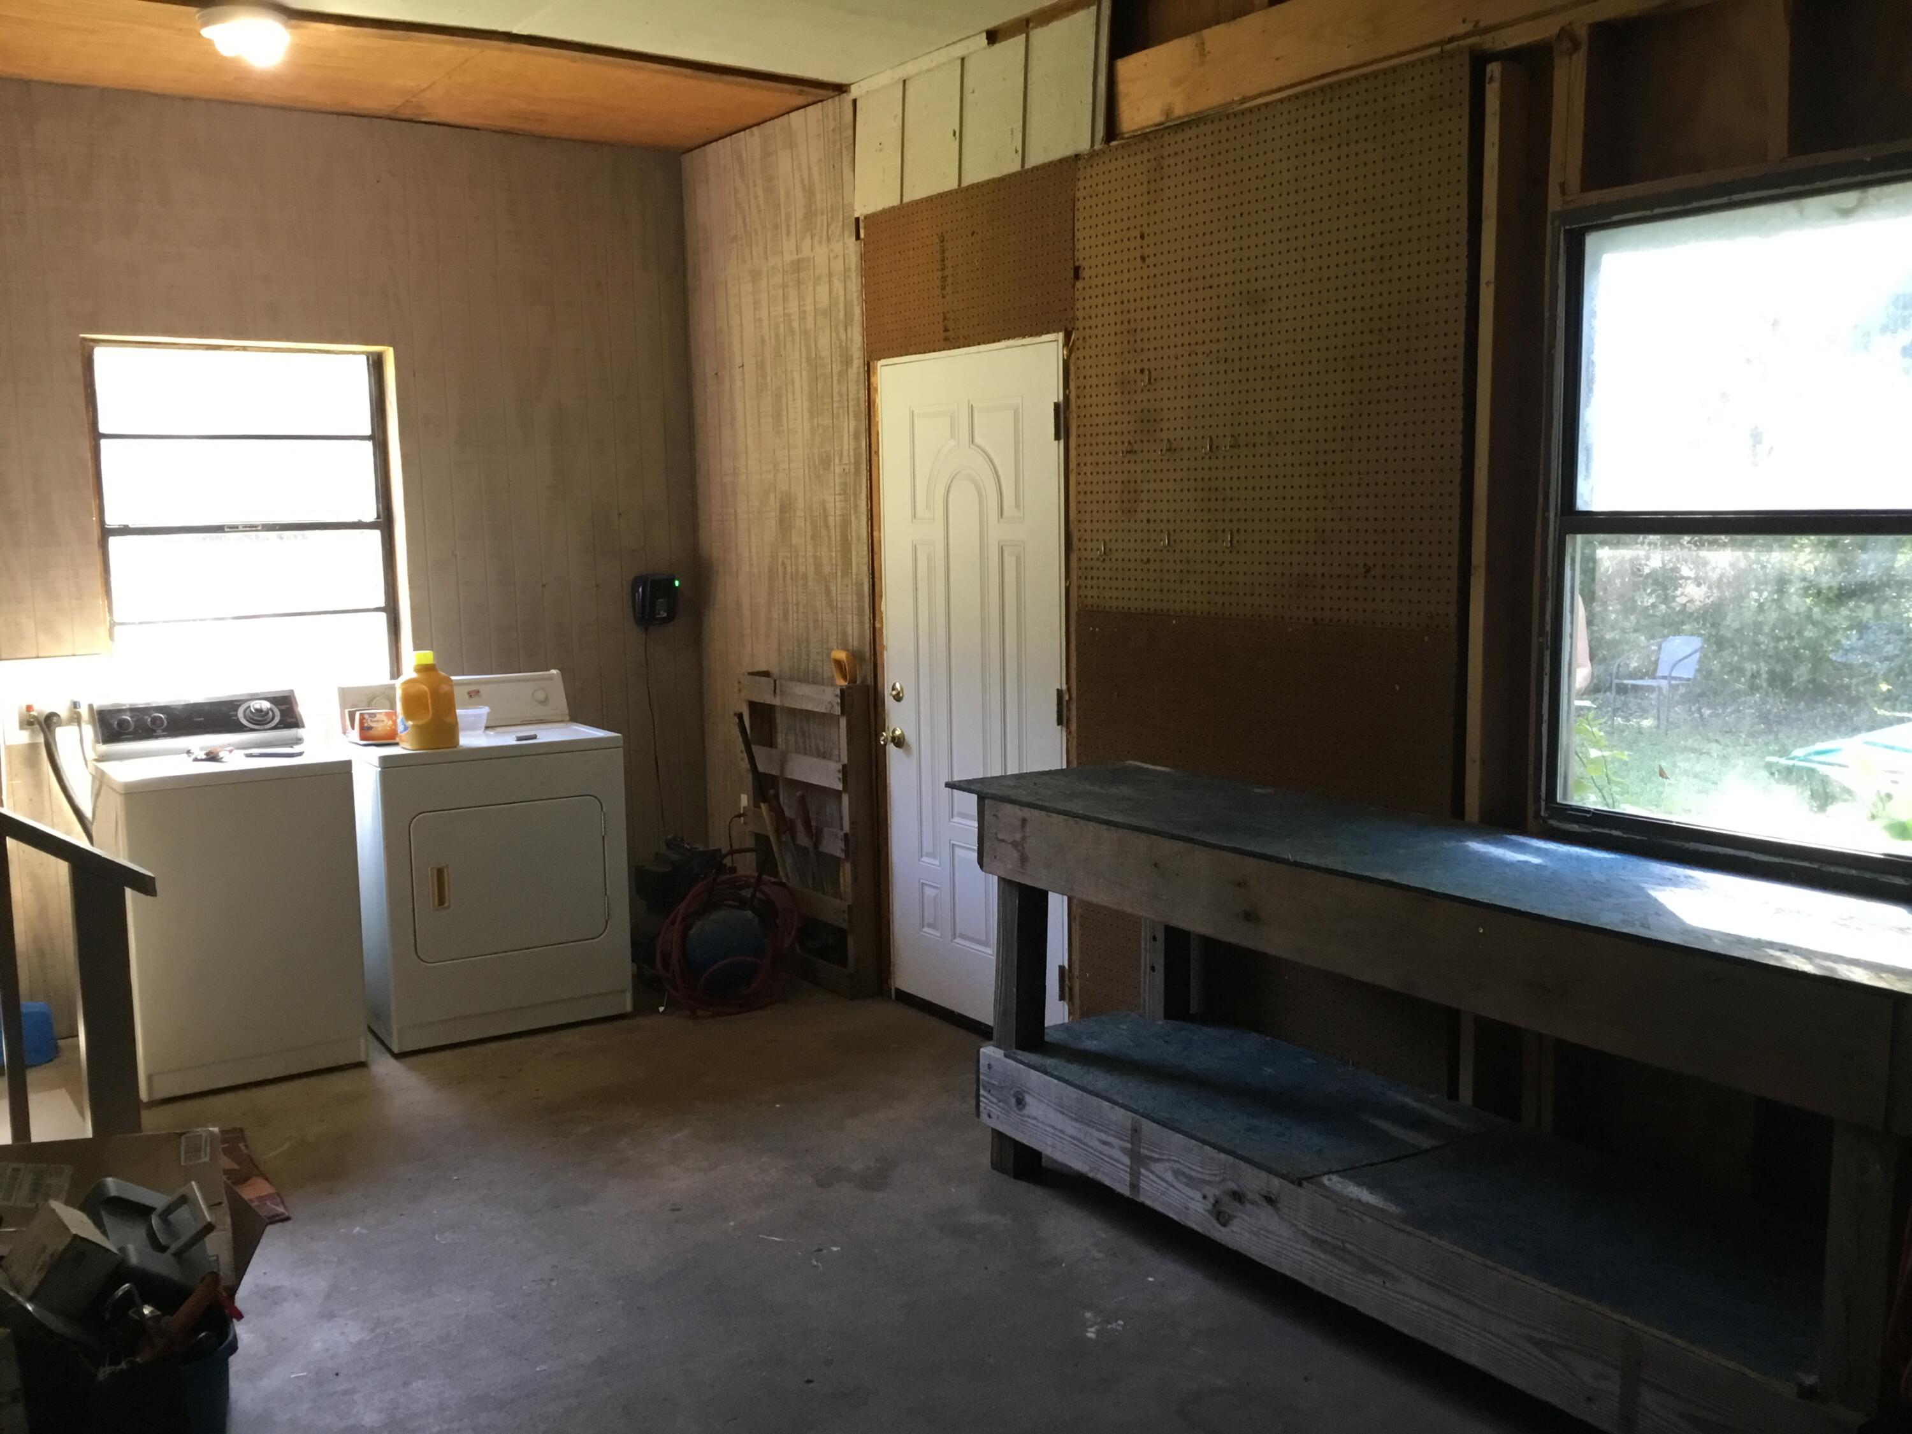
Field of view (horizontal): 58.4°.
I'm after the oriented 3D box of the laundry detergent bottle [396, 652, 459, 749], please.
[{"bbox_3d":[-1.623,-0.056,5.235,0.175,0.290,0.130,6,11,42],"label":"laundry detergent bottle"}]

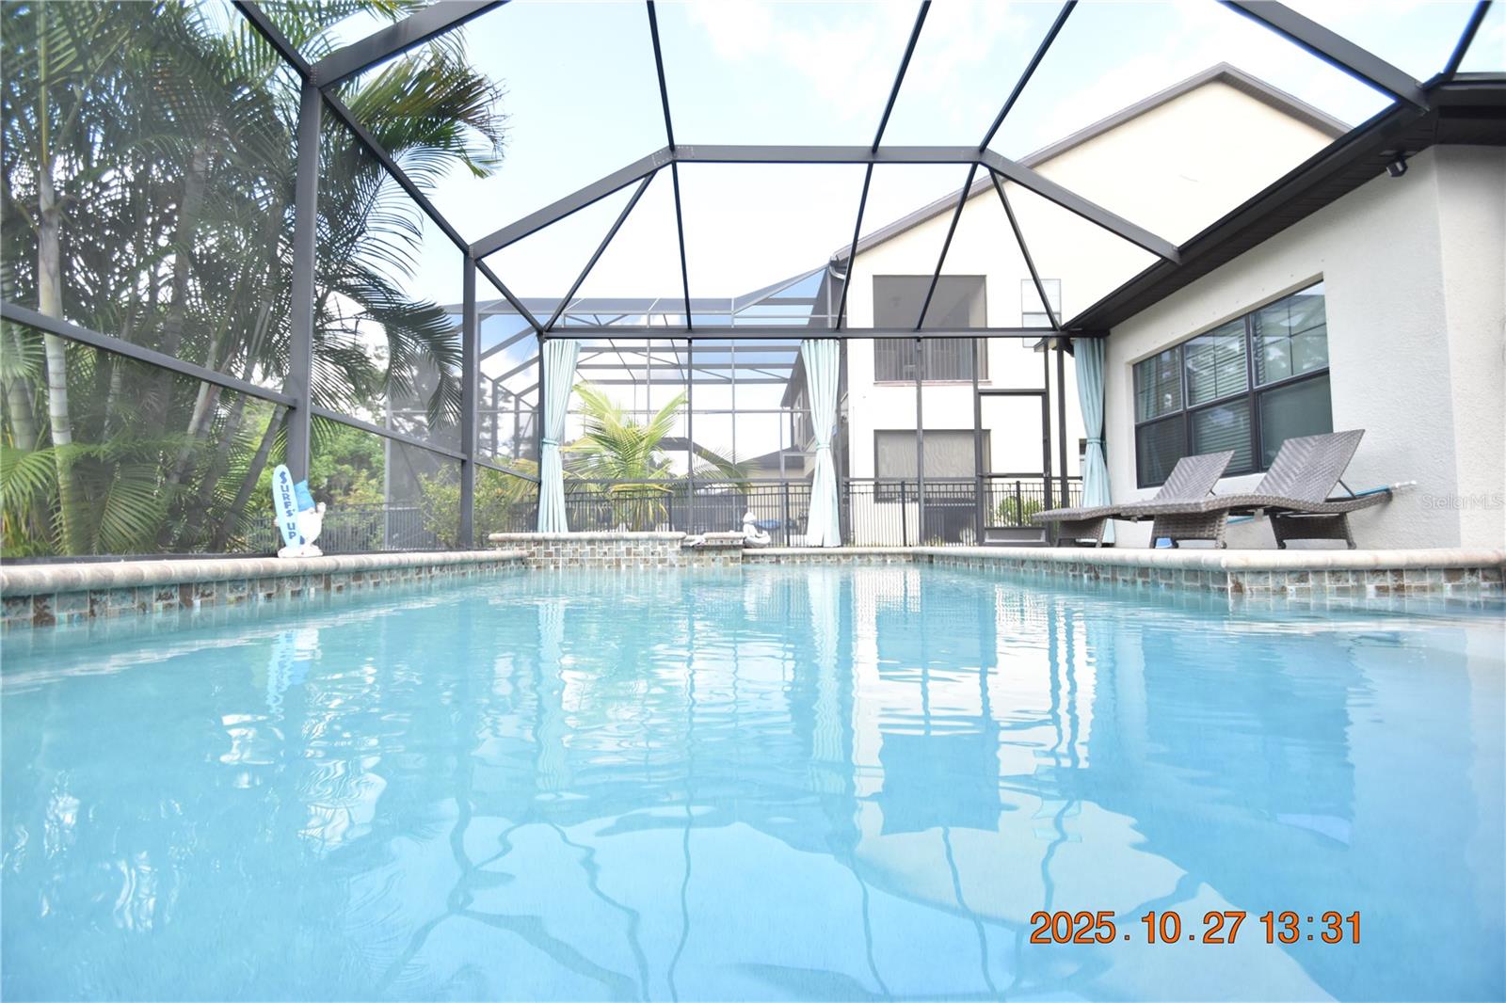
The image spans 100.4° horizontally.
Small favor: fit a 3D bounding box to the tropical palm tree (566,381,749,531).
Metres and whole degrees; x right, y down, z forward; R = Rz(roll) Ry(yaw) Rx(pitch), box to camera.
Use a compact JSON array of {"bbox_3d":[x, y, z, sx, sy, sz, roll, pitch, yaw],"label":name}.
[{"bbox_3d":[-1.719,-0.551,10.849,3.150,2.980,2.900,0,-4,0],"label":"tropical palm tree"}]

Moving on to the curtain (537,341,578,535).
[{"bbox_3d":[-2.569,-0.795,8.275,0.550,2.740,0.150,0,-4,0],"label":"curtain"}]

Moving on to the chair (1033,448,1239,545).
[{"bbox_3d":[3.722,-0.024,5.991,1.920,0.910,0.640,1,-4,-13],"label":"chair"}]

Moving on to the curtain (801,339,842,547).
[{"bbox_3d":[0.918,-0.794,8.292,0.540,2.740,0.150,0,-4,0],"label":"curtain"}]

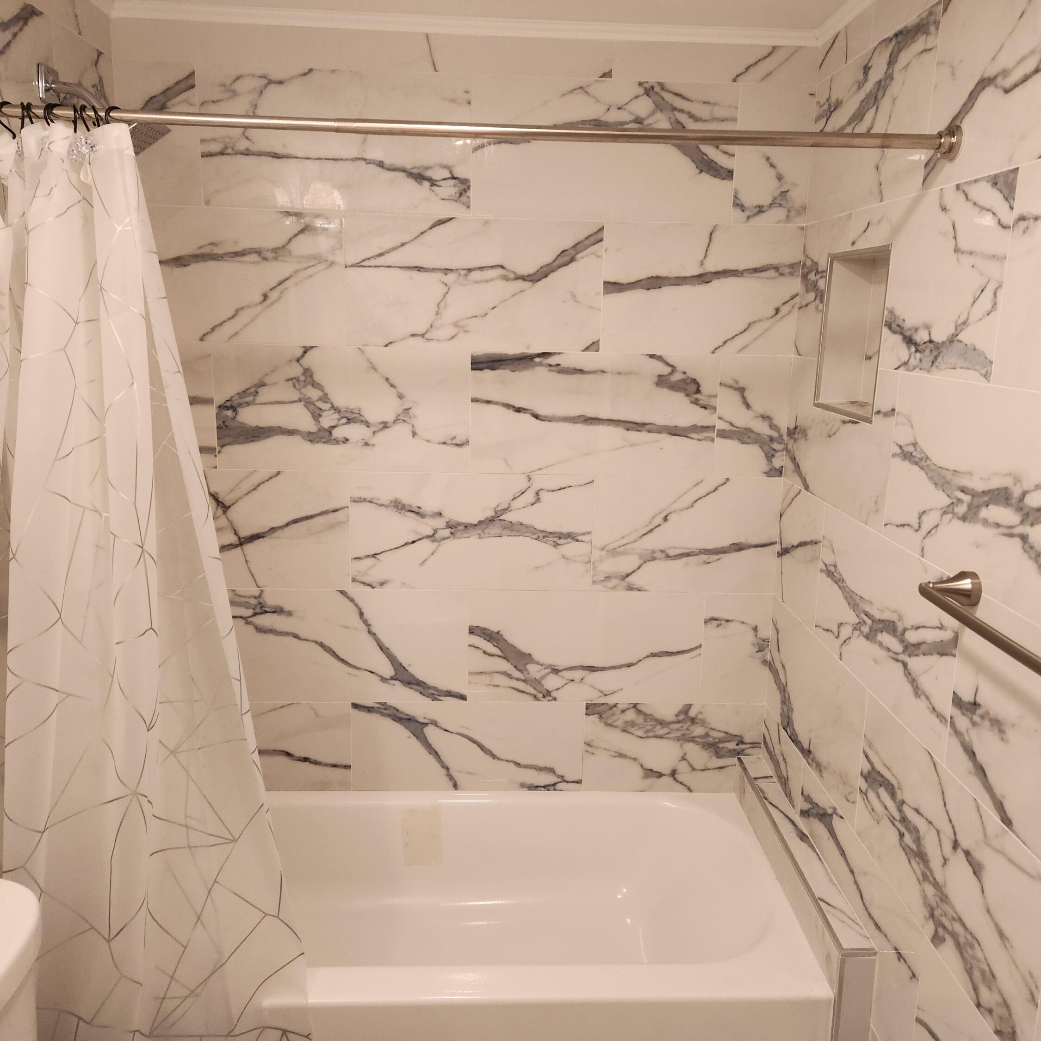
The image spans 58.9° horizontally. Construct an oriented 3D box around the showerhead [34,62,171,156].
[{"bbox_3d":[-0.786,-0.760,1.752,0.210,0.185,0.150,1,13,-2],"label":"showerhead"}]

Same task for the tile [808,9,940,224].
[{"bbox_3d":[0.694,-0.780,1.856,0.012,0.302,0.604,1,13,-2],"label":"tile"}]

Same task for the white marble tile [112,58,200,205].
[{"bbox_3d":[-0.818,-0.870,2.091,0.180,0.302,0.012,1,13,-3],"label":"white marble tile"}]

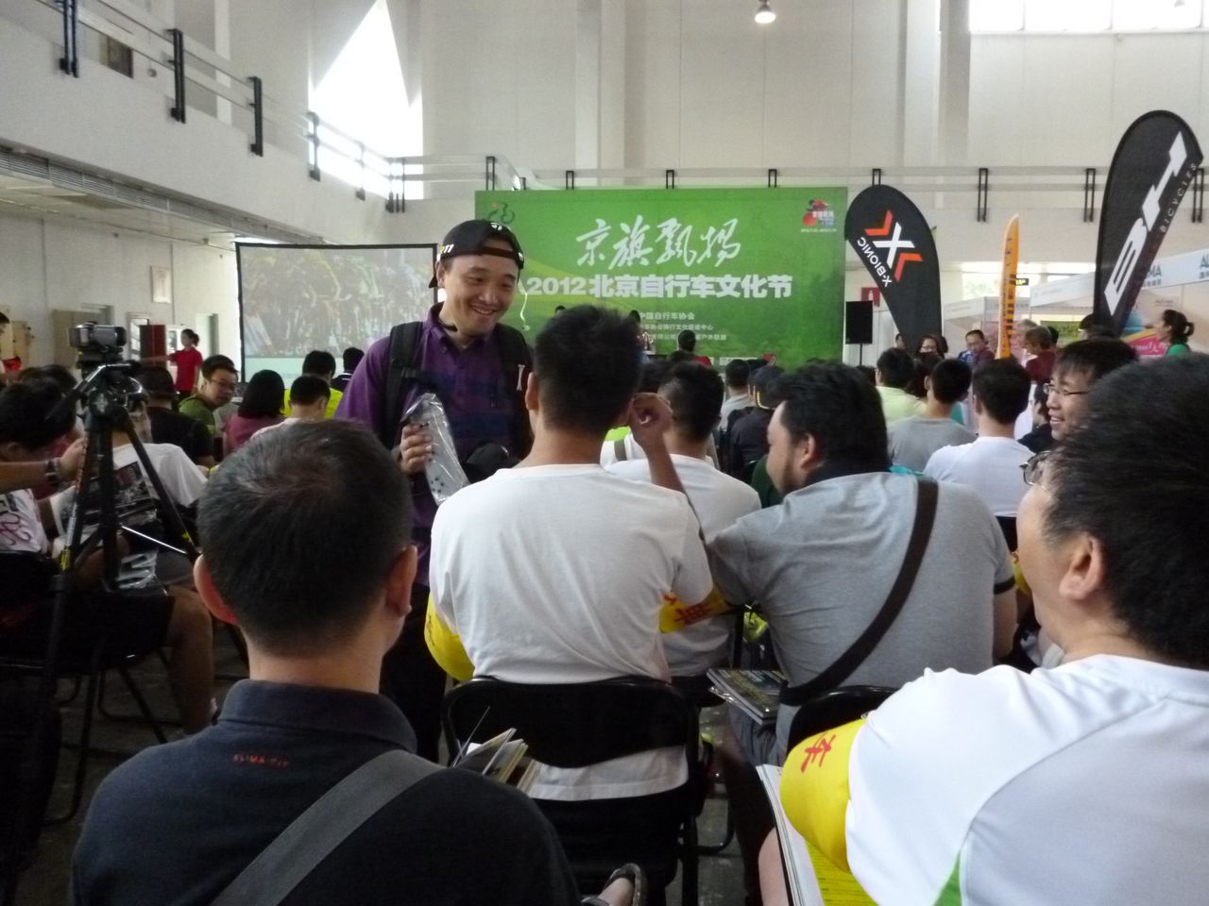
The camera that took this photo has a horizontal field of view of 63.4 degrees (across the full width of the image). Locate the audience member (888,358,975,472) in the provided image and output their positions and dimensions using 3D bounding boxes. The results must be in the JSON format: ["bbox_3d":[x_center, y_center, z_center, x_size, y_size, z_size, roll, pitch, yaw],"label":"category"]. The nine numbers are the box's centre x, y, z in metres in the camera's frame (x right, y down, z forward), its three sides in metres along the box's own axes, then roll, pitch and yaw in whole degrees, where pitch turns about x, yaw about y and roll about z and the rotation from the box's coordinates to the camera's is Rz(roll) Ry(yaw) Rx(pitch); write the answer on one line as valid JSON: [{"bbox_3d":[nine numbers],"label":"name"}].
[{"bbox_3d":[1.460,0.251,4.335,0.480,1.330,0.700,0,5,-2],"label":"audience member"}]

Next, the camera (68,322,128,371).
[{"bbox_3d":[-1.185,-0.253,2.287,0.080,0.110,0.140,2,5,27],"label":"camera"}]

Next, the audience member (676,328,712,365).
[{"bbox_3d":[0.800,-0.350,9.503,0.480,1.680,0.320,0,5,5],"label":"audience member"}]

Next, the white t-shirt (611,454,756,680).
[{"bbox_3d":[0.210,0.294,2.713,0.470,0.610,0.300,-1,5,-8],"label":"white t-shirt"}]

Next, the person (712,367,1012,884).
[{"bbox_3d":[0.460,0.469,1.925,0.580,1.290,0.820,-1,5,-14],"label":"person"}]

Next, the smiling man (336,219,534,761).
[{"bbox_3d":[-0.380,0.292,2.181,0.500,1.600,0.420,-2,5,-25],"label":"smiling man"}]

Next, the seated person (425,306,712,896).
[{"bbox_3d":[-0.060,0.426,1.901,0.520,1.380,0.750,0,5,0],"label":"seated person"}]

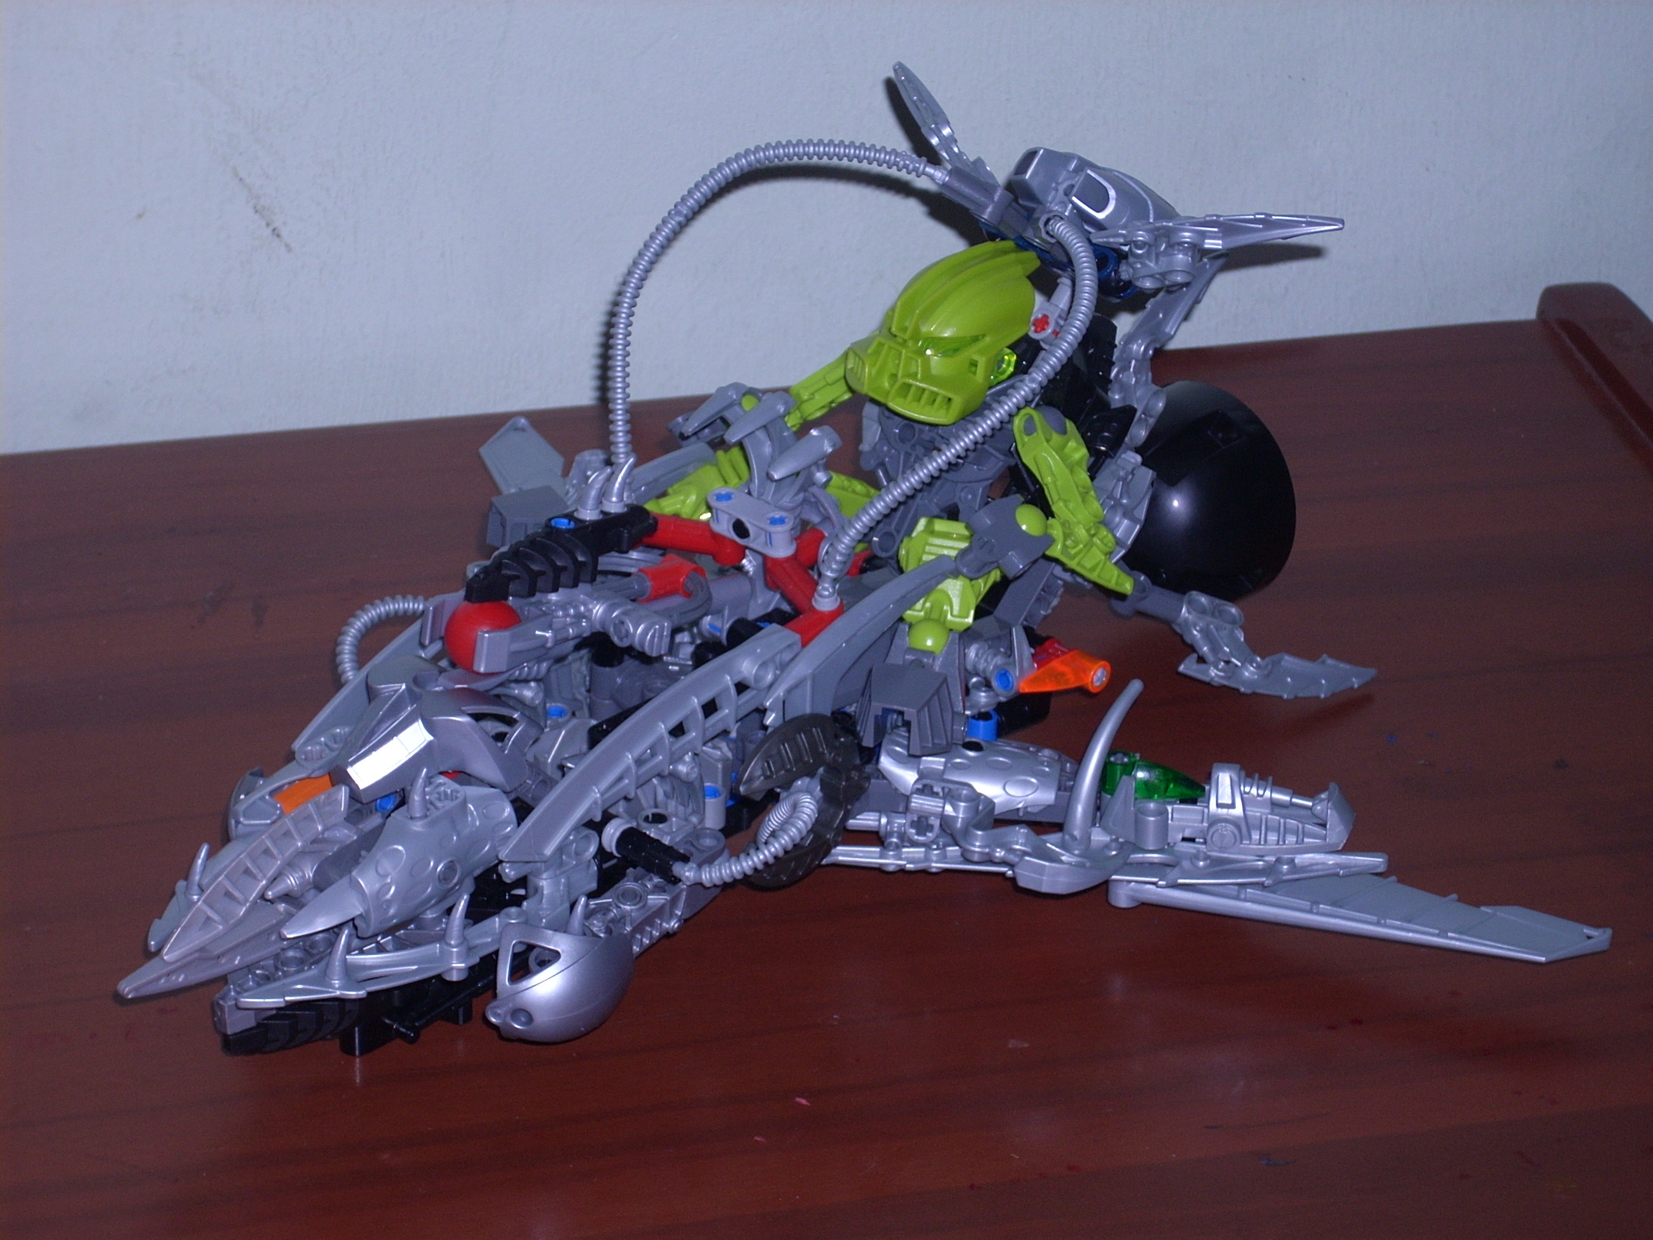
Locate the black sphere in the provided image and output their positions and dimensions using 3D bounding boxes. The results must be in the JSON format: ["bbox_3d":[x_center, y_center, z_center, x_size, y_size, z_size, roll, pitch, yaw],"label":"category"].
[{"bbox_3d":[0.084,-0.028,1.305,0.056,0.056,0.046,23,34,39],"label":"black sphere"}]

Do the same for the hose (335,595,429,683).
[{"bbox_3d":[-0.102,0.005,1.240,0.022,0.016,0.030,23,34,39],"label":"hose"}]

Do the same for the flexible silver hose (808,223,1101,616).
[{"bbox_3d":[0.029,-0.048,1.243,0.022,0.068,0.092,22,34,36],"label":"flexible silver hose"}]

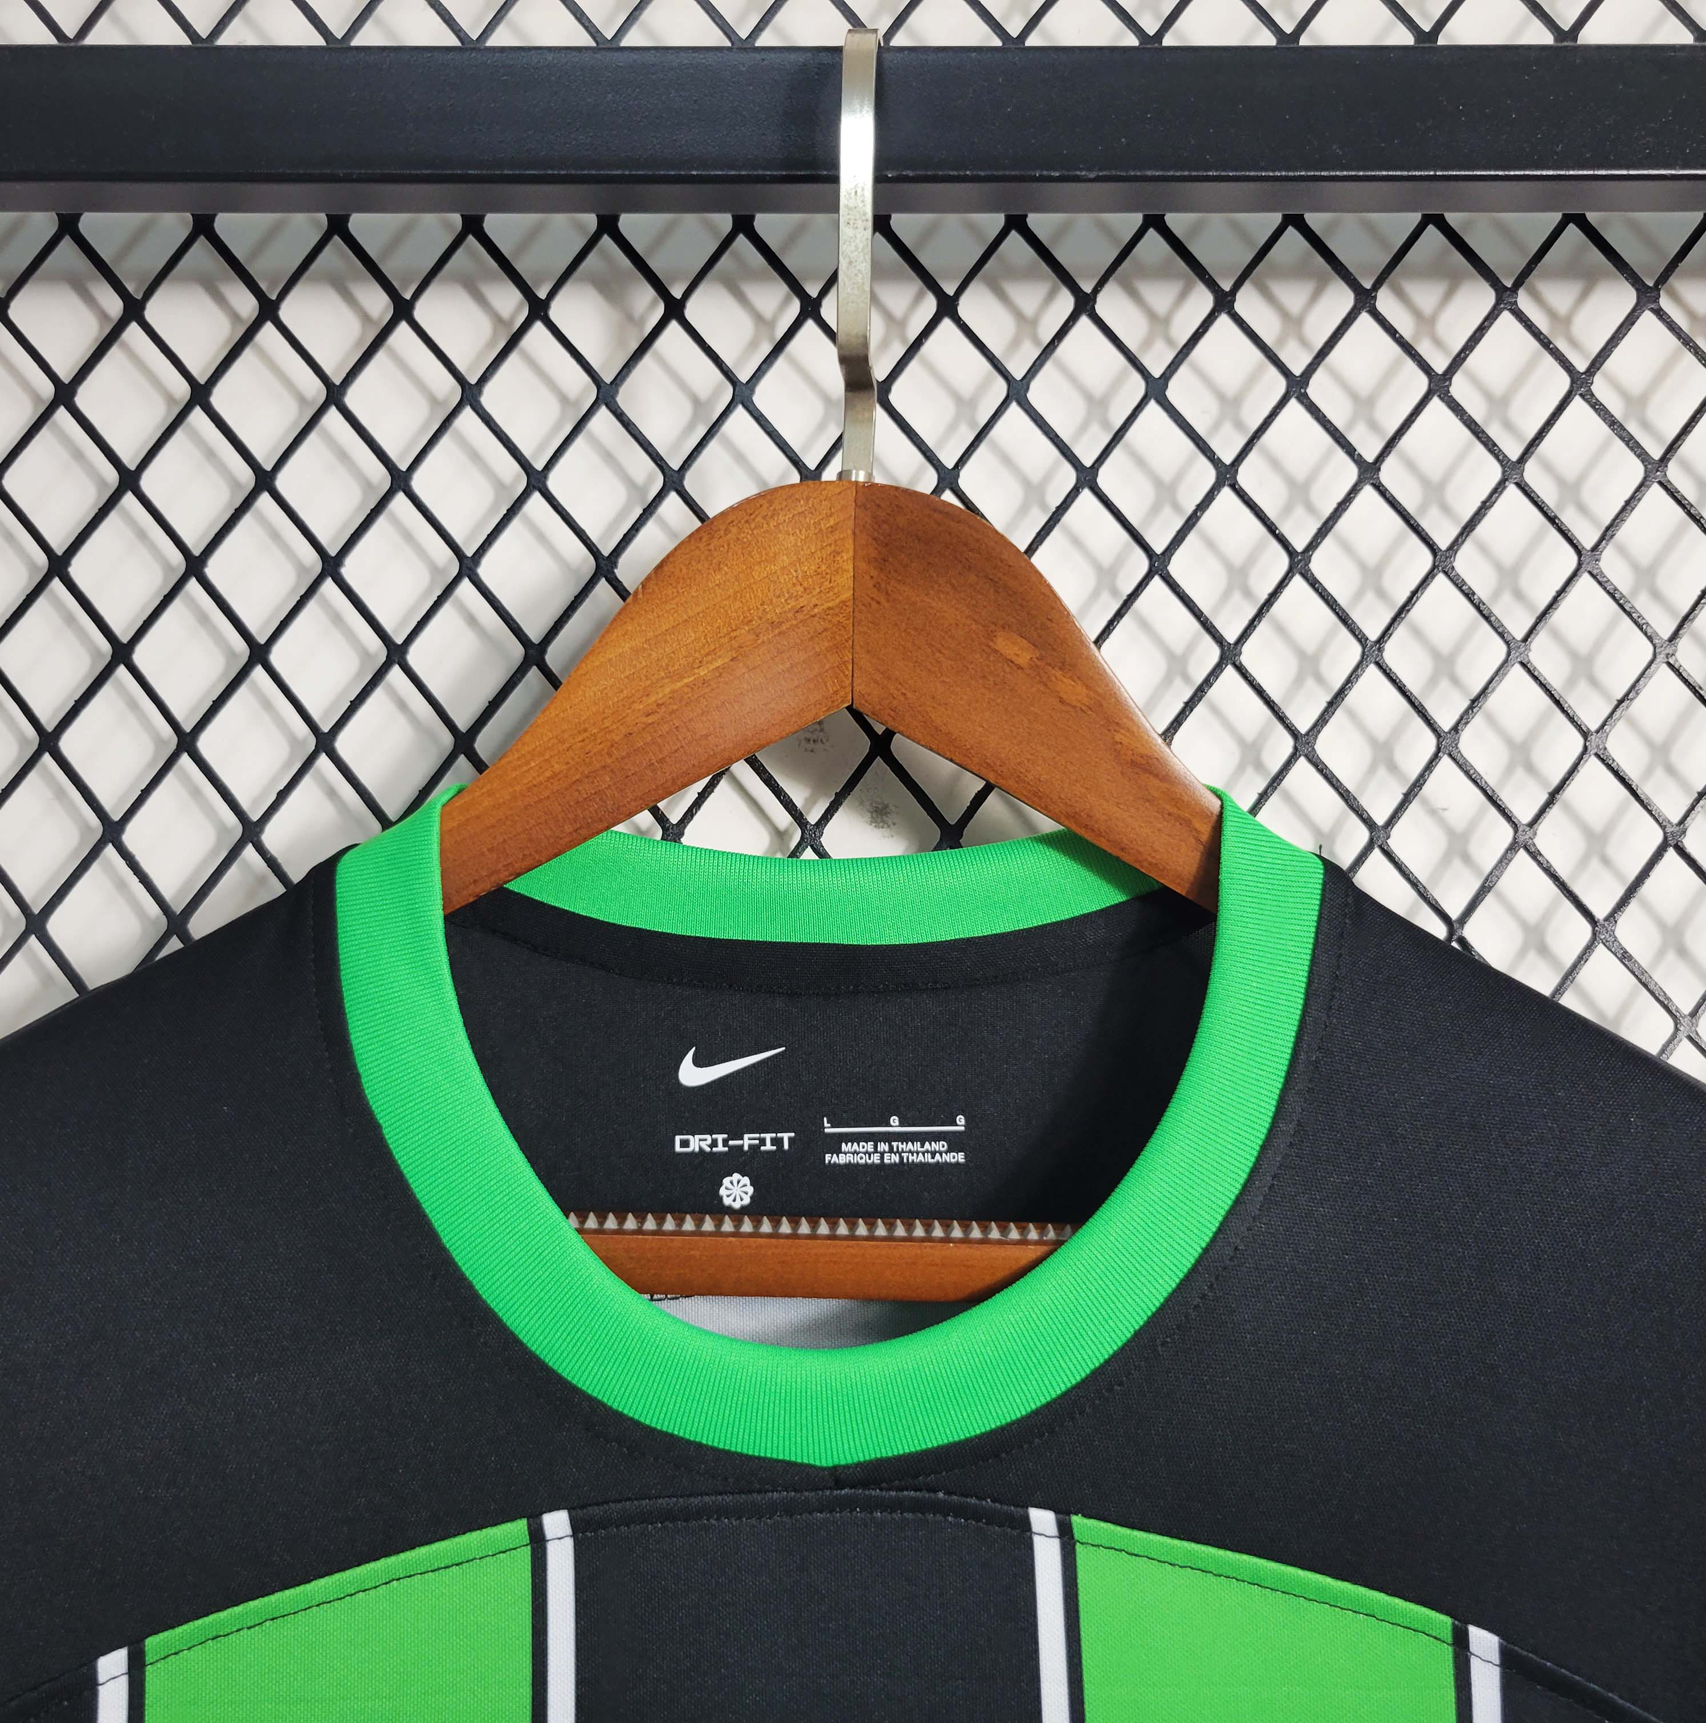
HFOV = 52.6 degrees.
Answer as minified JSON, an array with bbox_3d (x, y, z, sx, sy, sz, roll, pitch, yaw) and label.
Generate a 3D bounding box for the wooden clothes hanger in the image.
[{"bbox_3d":[0.001,-0.037,0.343,0.435,0.250,0.050,1,0,0],"label":"wooden clothes hanger"}]

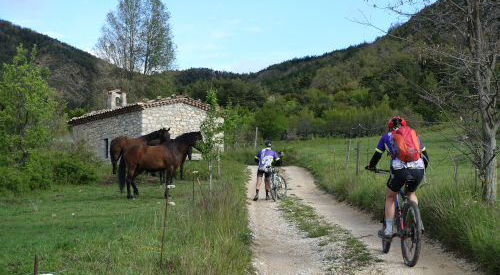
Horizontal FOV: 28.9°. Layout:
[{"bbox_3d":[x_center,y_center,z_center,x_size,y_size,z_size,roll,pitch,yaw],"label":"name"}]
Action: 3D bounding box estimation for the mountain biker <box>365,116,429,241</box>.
[{"bbox_3d":[1.690,0.480,11.080,0.720,1.440,0.920,0,-1,-5],"label":"mountain biker"}]

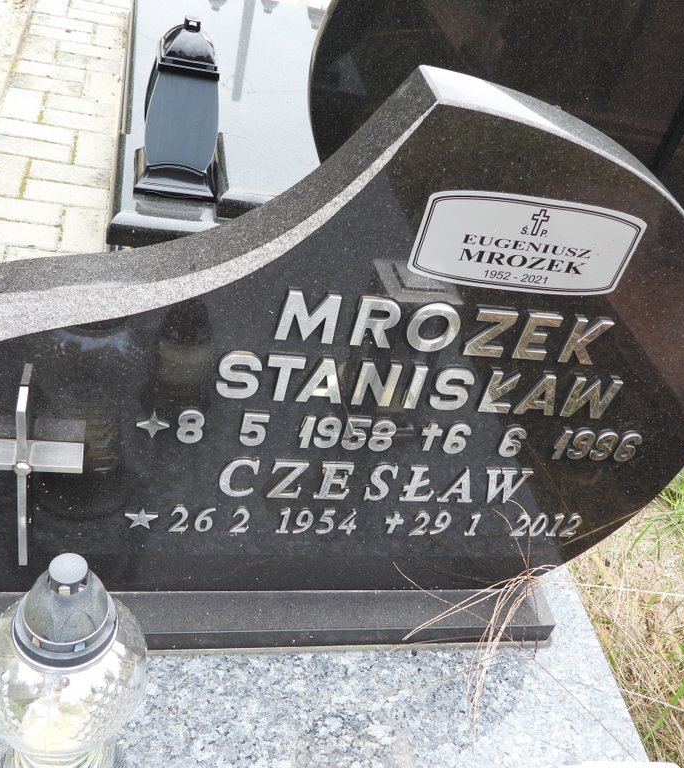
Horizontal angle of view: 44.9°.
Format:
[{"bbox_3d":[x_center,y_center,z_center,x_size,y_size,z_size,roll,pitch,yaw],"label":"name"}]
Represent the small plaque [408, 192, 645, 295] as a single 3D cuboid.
[{"bbox_3d":[0.158,-0.114,0.694,0.198,0.086,0.006,4,40,-15],"label":"small plaque"}]

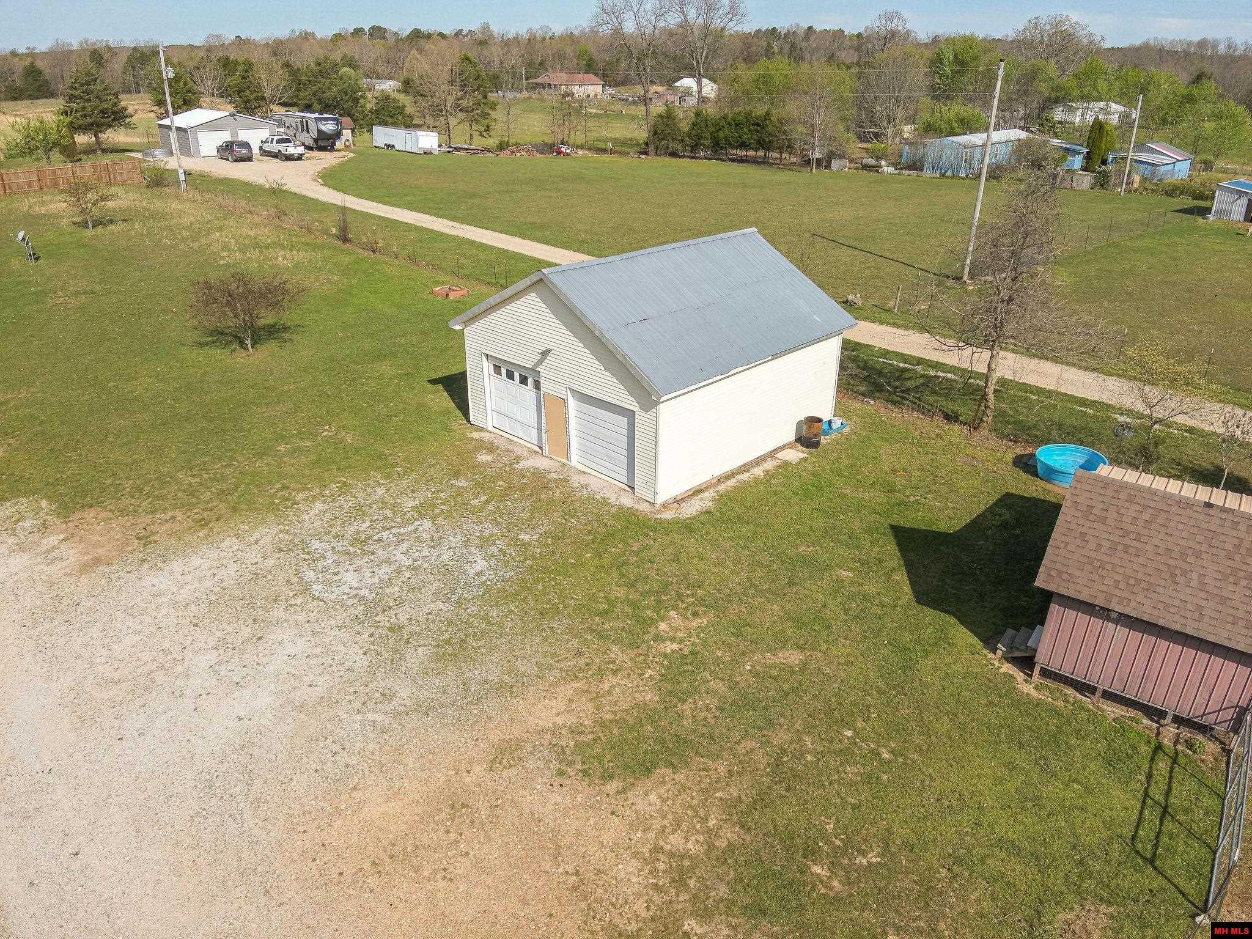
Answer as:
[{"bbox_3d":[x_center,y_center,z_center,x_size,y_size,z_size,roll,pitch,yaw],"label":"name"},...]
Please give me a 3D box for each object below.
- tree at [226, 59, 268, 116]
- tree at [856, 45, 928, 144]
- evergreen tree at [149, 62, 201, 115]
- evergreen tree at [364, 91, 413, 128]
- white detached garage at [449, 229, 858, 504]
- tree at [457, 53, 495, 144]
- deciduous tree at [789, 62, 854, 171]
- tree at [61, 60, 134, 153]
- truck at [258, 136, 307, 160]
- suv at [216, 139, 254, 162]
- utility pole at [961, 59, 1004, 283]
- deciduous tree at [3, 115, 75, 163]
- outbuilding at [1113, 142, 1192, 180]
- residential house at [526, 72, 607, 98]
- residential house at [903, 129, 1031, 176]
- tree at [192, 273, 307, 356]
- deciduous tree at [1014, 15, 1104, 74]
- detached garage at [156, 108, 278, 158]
[{"bbox_3d":[-64.184,-64.414,146.625,6.200,8.700,6.200,-9,27,-20],"label":"tree"},{"bbox_3d":[40.426,-56.940,132.147,10.000,13.680,10.000,8,26,14],"label":"tree"},{"bbox_3d":[-63.941,-53.423,123.290,7.606,8.033,7.225,1,25,0],"label":"evergreen tree"},{"bbox_3d":[-32.068,-47.675,116.091,6.400,5.300,6.000,1,25,0],"label":"evergreen tree"},{"bbox_3d":[0.941,-3.752,24.999,7.877,5.223,8.806,23,33,38],"label":"white detached garage"},{"bbox_3d":[-18.657,-45.920,107.868,4.600,10.350,4.600,-3,25,-9],"label":"tree"},{"bbox_3d":[19.352,-34.938,86.347,6.681,10.111,6.681,1,25,0],"label":"deciduous tree"},{"bbox_3d":[-52.940,-36.428,87.195,7.521,8.481,7.521,1,25,0],"label":"tree"},{"bbox_3d":[-32.998,-30.781,82.937,2.080,2.000,6.350,-21,33,-39],"label":"truck"},{"bbox_3d":[-37.859,-30.874,84.000,1.850,1.740,4.600,-22,33,-39],"label":"suv"},{"bbox_3d":[17.594,-14.436,42.788,0.330,10.388,0.330,1,25,0],"label":"utility pole"},{"bbox_3d":[-53.412,-29.971,78.939,5.200,4.290,5.200,-14,29,-29],"label":"deciduous tree"},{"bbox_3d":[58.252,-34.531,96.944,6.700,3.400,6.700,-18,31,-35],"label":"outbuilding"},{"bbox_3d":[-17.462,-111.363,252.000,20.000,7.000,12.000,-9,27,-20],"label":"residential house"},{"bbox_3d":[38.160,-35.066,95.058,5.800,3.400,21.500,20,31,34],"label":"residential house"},{"bbox_3d":[-13.174,-5.401,30.333,3.800,2.800,3.600,1,25,0],"label":"tree"},{"bbox_3d":[83.276,-78.142,168.196,18.218,17.867,18.218,1,25,0],"label":"deciduous tree"},{"bbox_3d":[-42.525,-35.260,90.673,9.200,4.000,8.700,-22,34,-40],"label":"detached garage"}]

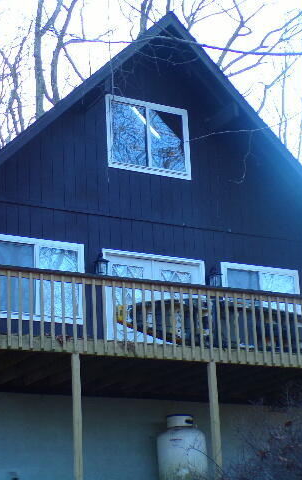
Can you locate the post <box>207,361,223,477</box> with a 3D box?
[{"bbox_3d":[0.892,2.535,14.325,0.090,1.680,0.090,7,-19,-27],"label":"post"}]

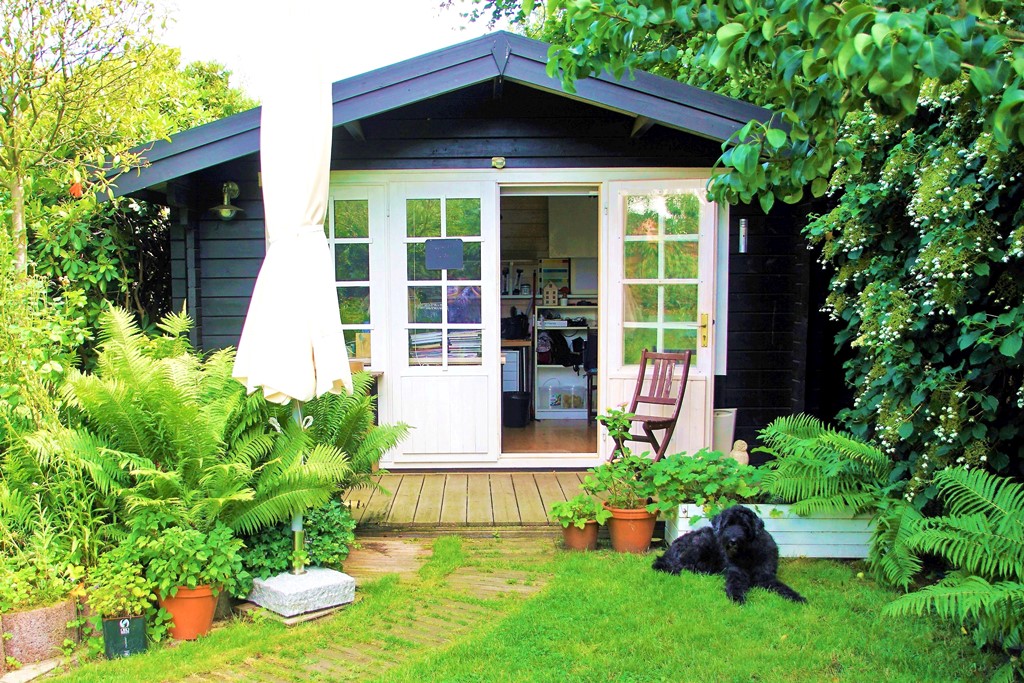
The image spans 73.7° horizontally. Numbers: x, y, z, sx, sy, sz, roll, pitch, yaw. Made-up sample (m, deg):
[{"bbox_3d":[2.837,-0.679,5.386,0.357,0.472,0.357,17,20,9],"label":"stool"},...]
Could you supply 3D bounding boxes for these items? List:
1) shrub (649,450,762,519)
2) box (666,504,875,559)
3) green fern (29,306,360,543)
[{"bbox_3d":[1.000,0.735,3.580,0.560,0.330,0.420,0,4,1],"label":"shrub"},{"bbox_3d":[1.365,0.952,3.600,1.030,0.273,0.285,0,4,1],"label":"box"},{"bbox_3d":[-1.518,0.453,3.242,1.520,1.130,1.150,0,4,0],"label":"green fern"}]

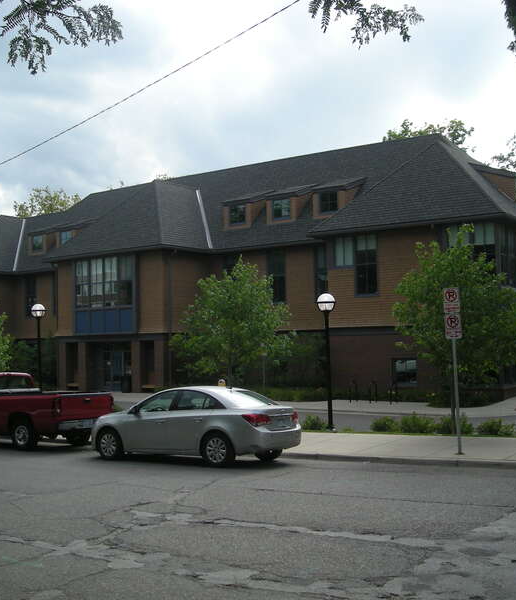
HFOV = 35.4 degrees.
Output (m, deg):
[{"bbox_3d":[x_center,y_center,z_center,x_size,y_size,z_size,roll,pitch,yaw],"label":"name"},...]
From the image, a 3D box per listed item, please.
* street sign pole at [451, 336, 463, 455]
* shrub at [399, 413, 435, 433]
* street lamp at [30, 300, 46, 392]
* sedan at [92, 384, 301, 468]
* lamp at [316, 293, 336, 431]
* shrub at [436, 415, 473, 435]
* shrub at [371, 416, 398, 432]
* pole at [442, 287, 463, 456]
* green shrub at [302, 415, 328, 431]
[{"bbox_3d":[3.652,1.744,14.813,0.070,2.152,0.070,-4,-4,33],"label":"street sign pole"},{"bbox_3d":[3.566,2.763,18.200,0.800,0.450,0.740,-4,-4,34],"label":"shrub"},{"bbox_3d":[-6.884,1.792,25.401,0.450,3.350,0.450,-4,-4,34],"label":"street lamp"},{"bbox_3d":[-1.360,2.445,16.120,4.600,1.475,1.820,-4,-6,34],"label":"sedan"},{"bbox_3d":[1.716,1.483,19.697,0.460,3.307,0.460,-1,-3,0],"label":"lamp"},{"bbox_3d":[4.324,2.740,17.800,0.780,0.440,0.740,-4,-4,34],"label":"shrub"},{"bbox_3d":[2.893,2.847,18.500,0.640,0.380,0.620,-1,-3,0],"label":"shrub"},{"bbox_3d":[3.582,1.280,14.650,0.310,3.060,0.080,-3,-4,29],"label":"pole"},{"bbox_3d":[1.400,2.989,19.700,0.570,0.402,0.552,-1,-3,0],"label":"green shrub"}]

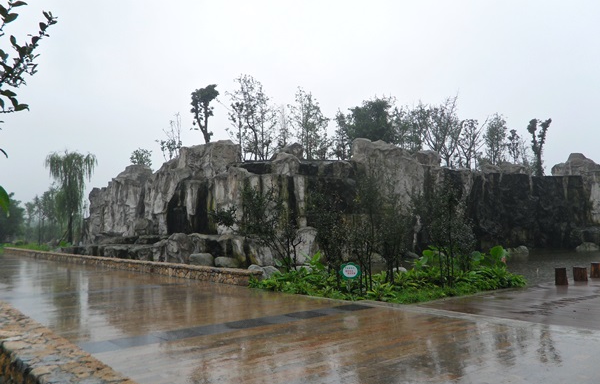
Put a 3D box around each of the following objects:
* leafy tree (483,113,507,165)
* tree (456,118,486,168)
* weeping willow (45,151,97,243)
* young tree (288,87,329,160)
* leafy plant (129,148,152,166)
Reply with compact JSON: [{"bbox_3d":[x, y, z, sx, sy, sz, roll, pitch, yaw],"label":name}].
[{"bbox_3d":[16.624,-4.487,40.000,2.050,4.440,1.950,0,-5,0],"label":"leafy tree"},{"bbox_3d":[14.108,-3.990,38.500,2.470,4.280,2.340,0,-5,0],"label":"tree"},{"bbox_3d":[-18.635,0.447,38.000,4.220,7.470,4.010,0,-5,0],"label":"weeping willow"},{"bbox_3d":[0.509,-4.098,28.000,2.390,4.310,2.270,0,-5,0],"label":"young tree"},{"bbox_3d":[-9.822,-2.107,29.000,1.360,1.300,1.300,0,-5,0],"label":"leafy plant"}]

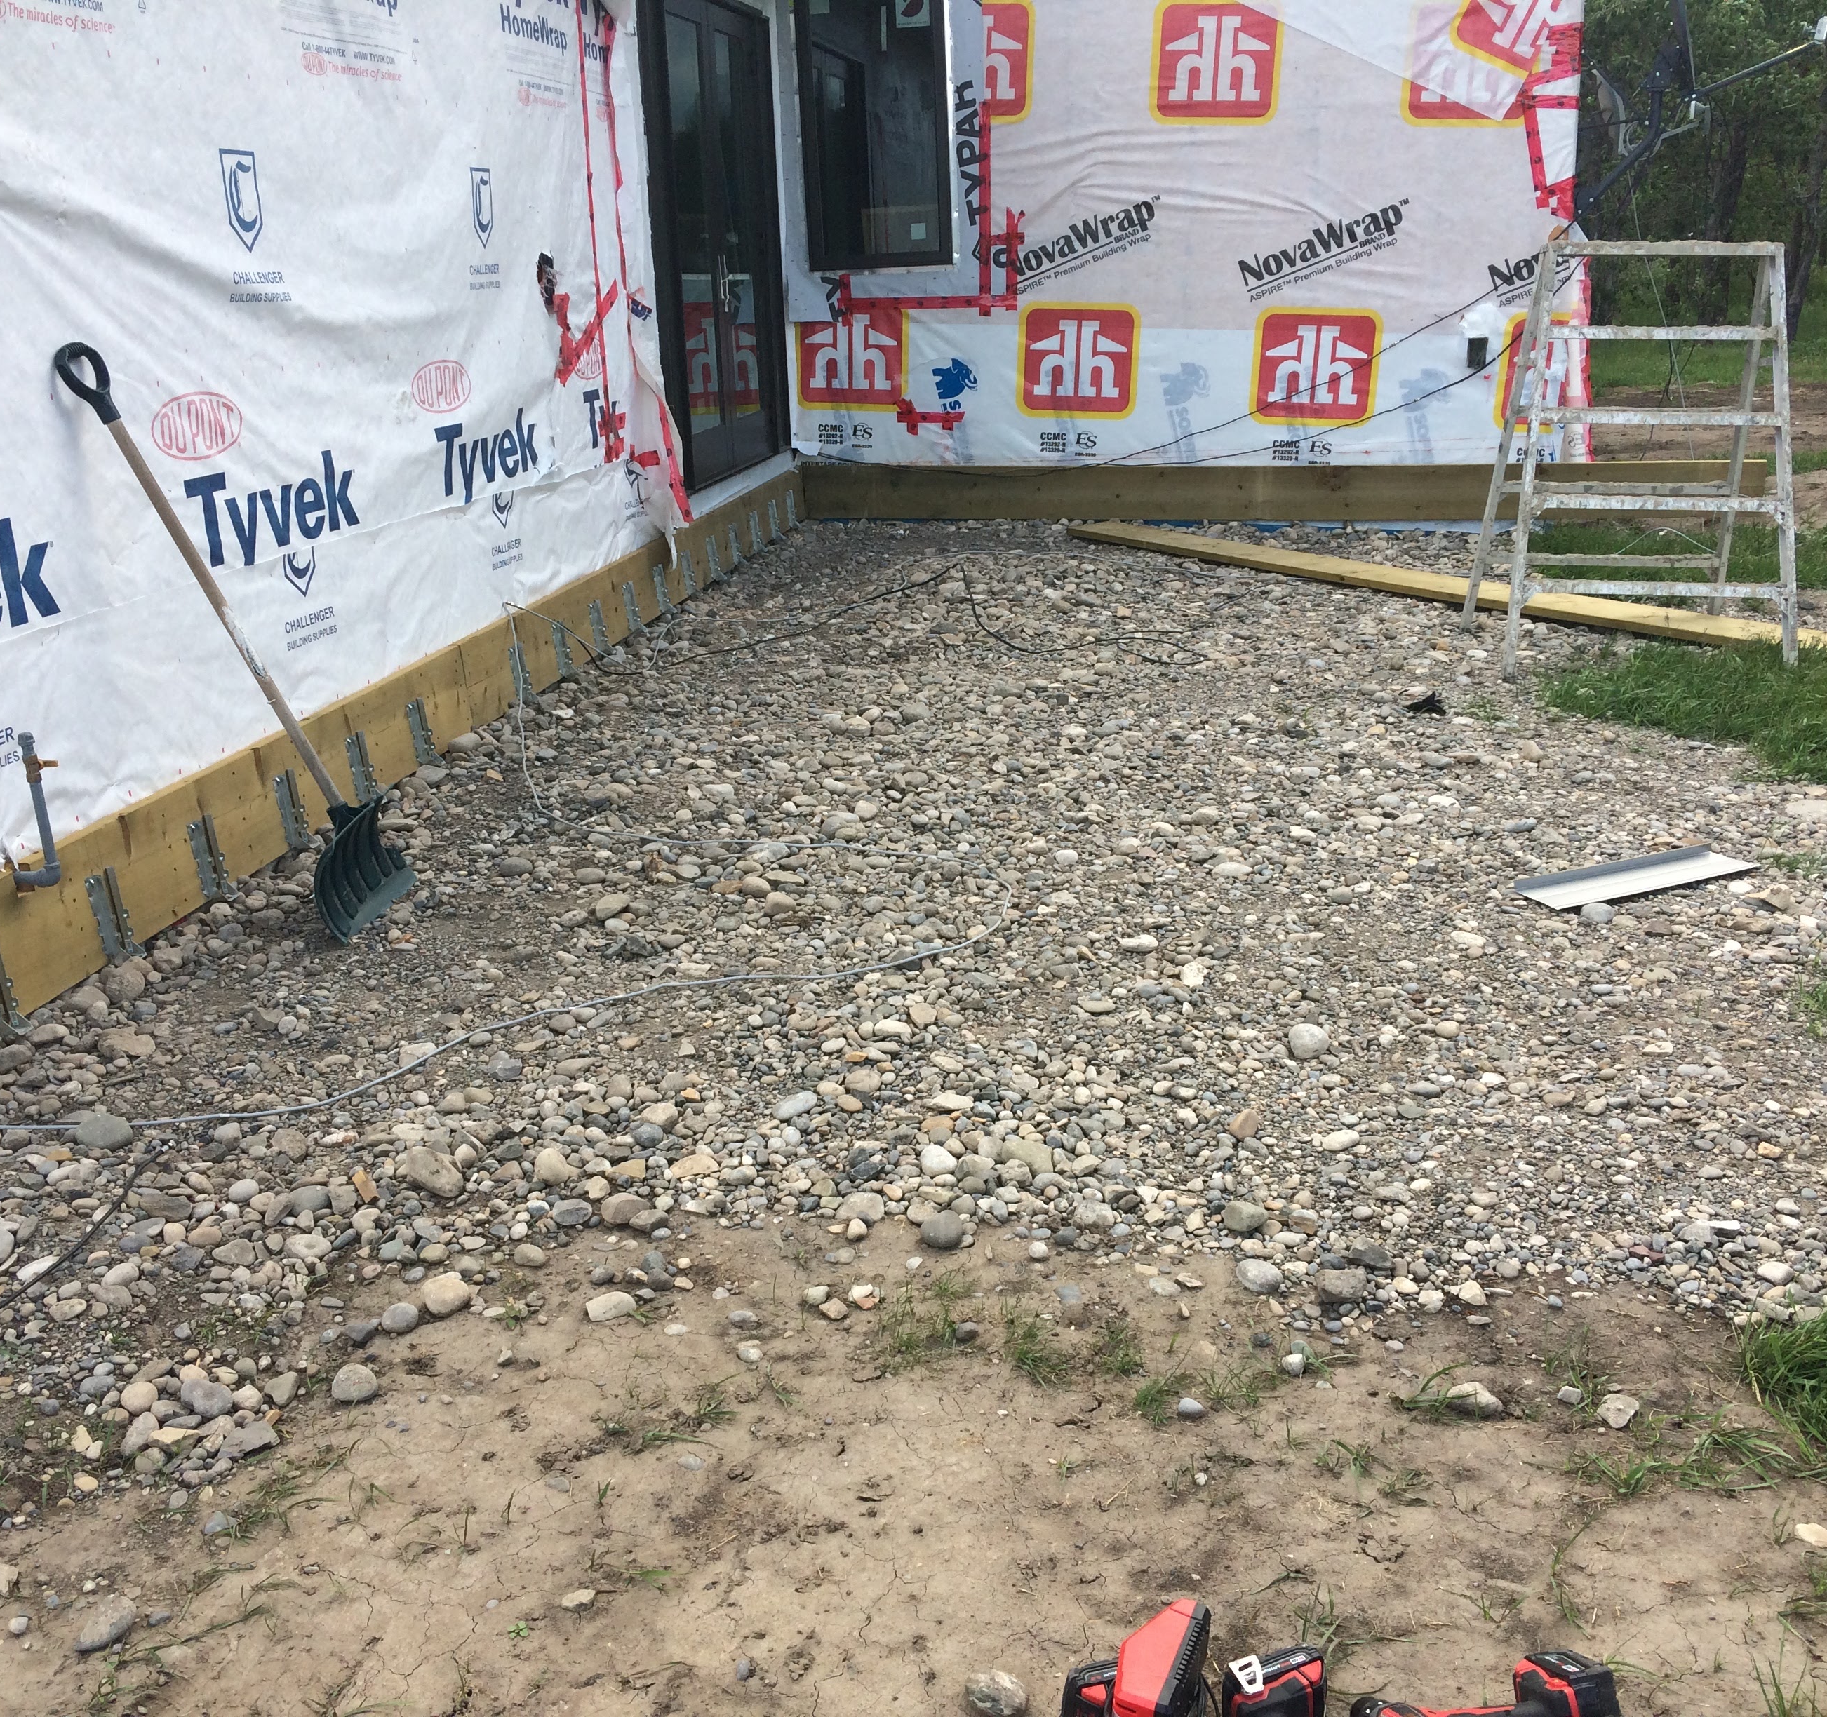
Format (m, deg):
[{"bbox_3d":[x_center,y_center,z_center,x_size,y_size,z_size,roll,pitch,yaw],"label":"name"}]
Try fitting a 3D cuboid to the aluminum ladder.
[{"bbox_3d":[2.606,-1.449,6.916,0.990,1.470,1.068,2,17,7],"label":"aluminum ladder"}]

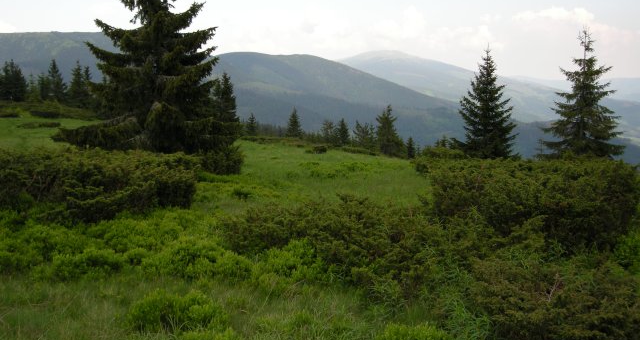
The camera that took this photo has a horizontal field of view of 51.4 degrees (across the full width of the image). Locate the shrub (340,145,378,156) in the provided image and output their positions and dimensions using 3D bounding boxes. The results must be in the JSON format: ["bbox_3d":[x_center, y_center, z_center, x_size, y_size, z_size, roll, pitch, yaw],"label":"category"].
[{"bbox_3d":[2.384,-1.176,40.172,2.293,0.727,1.800,0,7,0],"label":"shrub"}]

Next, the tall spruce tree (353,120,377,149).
[{"bbox_3d":[4.747,-3.627,71.000,2.560,3.310,2.560,0,6,0],"label":"tall spruce tree"}]

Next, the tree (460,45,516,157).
[{"bbox_3d":[8.077,-3.029,32.000,2.840,5.530,2.840,0,6,0],"label":"tree"}]

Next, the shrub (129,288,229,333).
[{"bbox_3d":[-0.997,0.962,4.658,0.714,0.250,0.520,0,7,0],"label":"shrub"}]

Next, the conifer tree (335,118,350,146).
[{"bbox_3d":[2.648,-4.169,75.000,1.580,3.270,1.580,0,6,0],"label":"conifer tree"}]

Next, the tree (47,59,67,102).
[{"bbox_3d":[-31.550,-10.637,80.000,2.400,5.530,2.400,0,6,0],"label":"tree"}]

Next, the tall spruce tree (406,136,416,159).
[{"bbox_3d":[8.936,-2.148,65.000,0.980,2.250,0.980,0,6,0],"label":"tall spruce tree"}]

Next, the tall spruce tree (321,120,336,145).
[{"bbox_3d":[0.983,-4.280,77.000,1.850,3.120,1.850,0,6,0],"label":"tall spruce tree"}]

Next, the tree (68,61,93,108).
[{"bbox_3d":[-19.986,-7.126,55.545,2.003,3.973,2.003,0,7,0],"label":"tree"}]

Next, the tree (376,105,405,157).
[{"bbox_3d":[4.557,-2.545,43.022,1.810,3.363,1.810,0,7,0],"label":"tree"}]

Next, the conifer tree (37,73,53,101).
[{"bbox_3d":[-23.823,-7.174,57.555,1.384,2.488,1.384,0,7,0],"label":"conifer tree"}]

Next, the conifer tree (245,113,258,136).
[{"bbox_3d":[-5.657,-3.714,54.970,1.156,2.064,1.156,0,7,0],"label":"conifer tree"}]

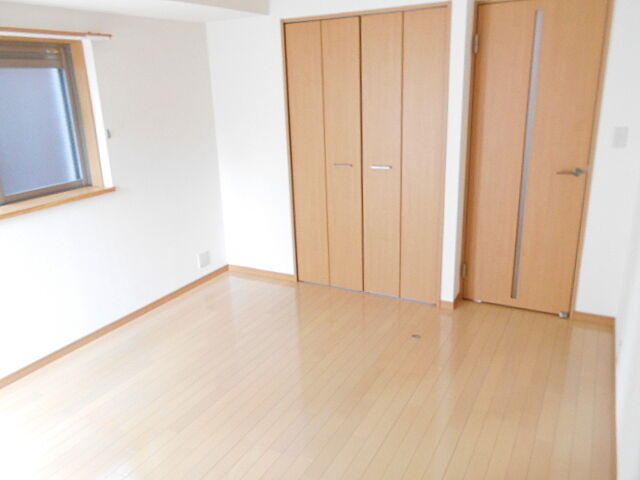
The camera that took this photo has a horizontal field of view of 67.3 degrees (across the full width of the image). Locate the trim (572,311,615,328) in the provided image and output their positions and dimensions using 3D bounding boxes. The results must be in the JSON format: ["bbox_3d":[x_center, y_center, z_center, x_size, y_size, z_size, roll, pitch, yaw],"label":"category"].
[{"bbox_3d":[1.820,0.529,3.190,0.240,0.062,0.015,7,20,29],"label":"trim"}]

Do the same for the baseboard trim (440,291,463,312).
[{"bbox_3d":[0.959,0.457,3.532,0.102,0.062,0.167,7,20,29],"label":"baseboard trim"}]

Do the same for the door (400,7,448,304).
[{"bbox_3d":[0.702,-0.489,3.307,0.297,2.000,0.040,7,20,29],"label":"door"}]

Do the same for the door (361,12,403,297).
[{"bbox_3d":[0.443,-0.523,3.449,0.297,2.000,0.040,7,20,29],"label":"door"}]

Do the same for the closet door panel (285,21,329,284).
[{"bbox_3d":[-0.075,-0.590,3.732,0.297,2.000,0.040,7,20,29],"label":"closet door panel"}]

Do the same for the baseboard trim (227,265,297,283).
[{"bbox_3d":[-0.519,0.291,4.259,0.723,0.060,0.015,7,20,29],"label":"baseboard trim"}]

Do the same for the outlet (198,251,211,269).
[{"bbox_3d":[-0.985,0.167,4.131,0.012,0.120,0.120,7,20,29],"label":"outlet"}]

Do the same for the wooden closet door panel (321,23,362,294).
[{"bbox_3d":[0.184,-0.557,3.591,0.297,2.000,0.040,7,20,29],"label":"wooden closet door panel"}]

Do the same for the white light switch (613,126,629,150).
[{"bbox_3d":[1.773,-0.604,2.837,0.070,0.121,0.010,8,20,29],"label":"white light switch"}]

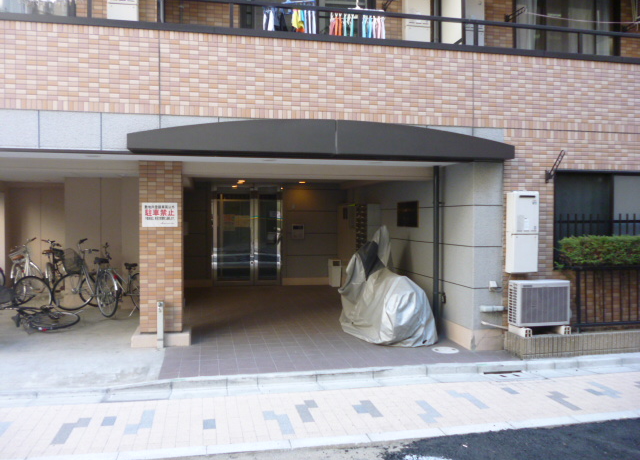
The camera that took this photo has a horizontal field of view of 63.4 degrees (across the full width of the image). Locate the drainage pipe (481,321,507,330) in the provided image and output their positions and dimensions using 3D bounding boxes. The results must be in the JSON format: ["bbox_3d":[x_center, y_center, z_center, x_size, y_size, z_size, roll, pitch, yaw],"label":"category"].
[{"bbox_3d":[2.085,1.140,6.165,0.320,0.050,0.040,1,1,28],"label":"drainage pipe"}]

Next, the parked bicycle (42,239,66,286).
[{"bbox_3d":[-5.050,0.747,9.700,0.550,1.100,1.650,0,1,-25],"label":"parked bicycle"}]

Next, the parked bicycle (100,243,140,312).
[{"bbox_3d":[-3.220,0.804,8.420,1.650,1.060,0.550,1,1,33],"label":"parked bicycle"}]

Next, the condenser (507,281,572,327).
[{"bbox_3d":[2.617,0.865,6.175,0.650,0.510,0.250,0,1,-11],"label":"condenser"}]

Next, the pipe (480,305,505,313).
[{"bbox_3d":[2.081,0.947,6.237,0.320,0.078,0.078,0,1,-11],"label":"pipe"}]

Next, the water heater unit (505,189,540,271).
[{"bbox_3d":[2.448,0.024,6.239,0.325,0.950,0.200,0,1,-11],"label":"water heater unit"}]

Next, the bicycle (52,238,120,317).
[{"bbox_3d":[-3.660,0.766,8.280,1.700,1.140,0.560,1,1,40],"label":"bicycle"}]

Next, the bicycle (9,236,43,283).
[{"bbox_3d":[-5.100,0.759,9.100,1.680,1.100,0.560,1,1,41],"label":"bicycle"}]

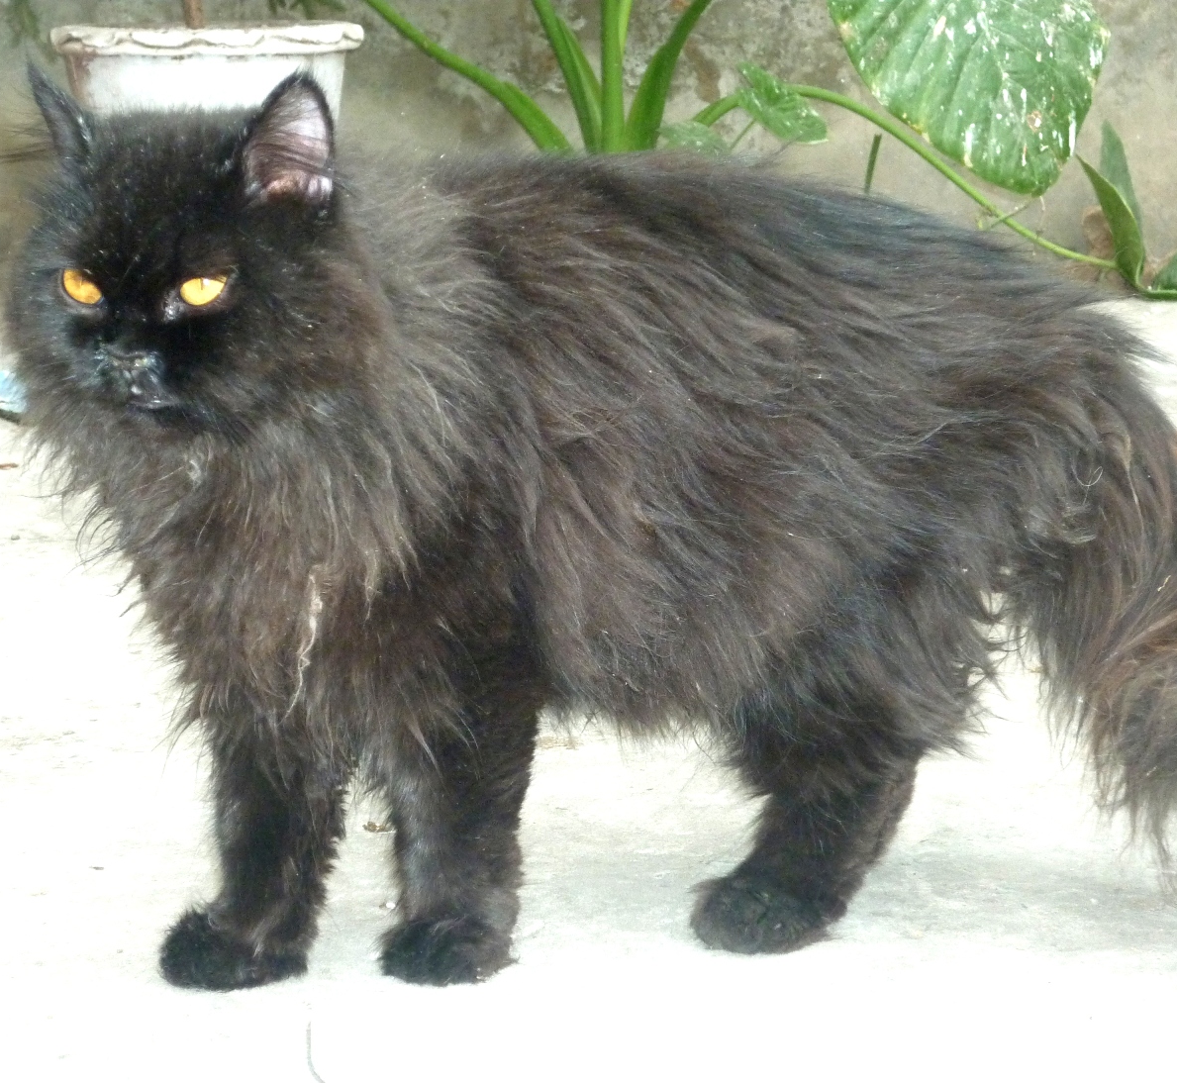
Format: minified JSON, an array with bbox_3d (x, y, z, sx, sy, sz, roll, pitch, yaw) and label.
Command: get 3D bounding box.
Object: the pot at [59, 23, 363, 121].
[{"bbox_3d":[-0.345,-0.330,3.263,0.283,0.276,0.283,0,10,0],"label":"pot"}]

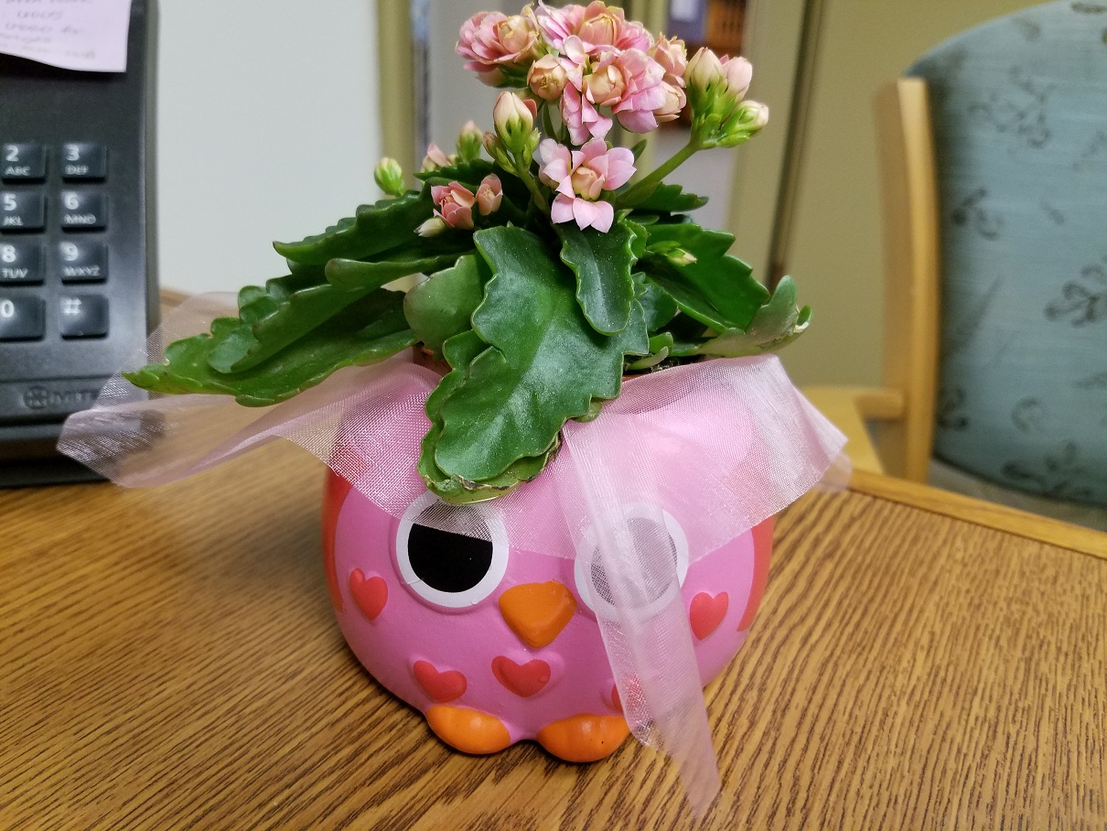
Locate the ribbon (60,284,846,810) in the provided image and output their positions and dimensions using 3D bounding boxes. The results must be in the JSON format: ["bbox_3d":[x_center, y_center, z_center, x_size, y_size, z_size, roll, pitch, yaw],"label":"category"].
[{"bbox_3d":[-0.028,0.019,0.193,0.185,0.077,0.104,2,21,0],"label":"ribbon"}]

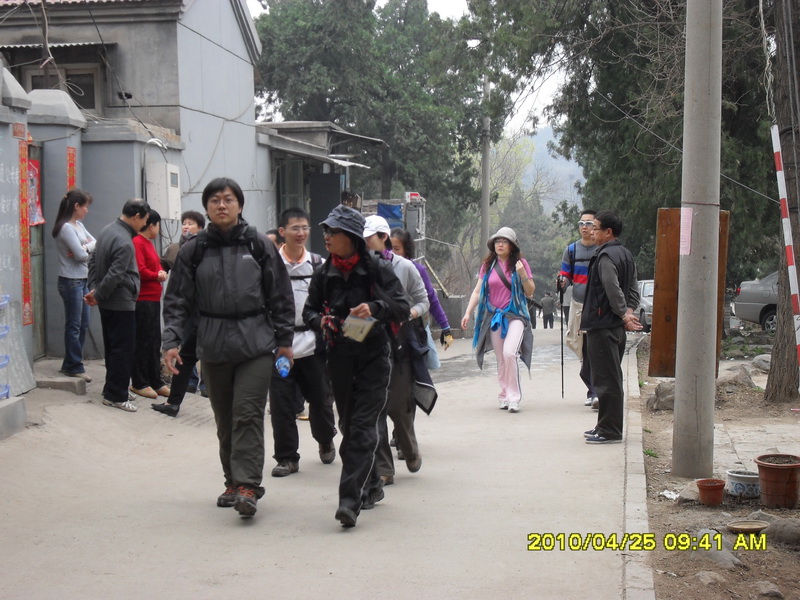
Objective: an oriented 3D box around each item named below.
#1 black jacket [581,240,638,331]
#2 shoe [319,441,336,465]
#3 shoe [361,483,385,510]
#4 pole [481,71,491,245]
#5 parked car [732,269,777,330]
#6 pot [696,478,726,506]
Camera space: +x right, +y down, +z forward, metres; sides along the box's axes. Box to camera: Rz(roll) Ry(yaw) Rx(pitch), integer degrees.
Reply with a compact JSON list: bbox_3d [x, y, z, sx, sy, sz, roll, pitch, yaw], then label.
[{"bbox_3d":[1.519,-0.105,9.550,0.330,0.650,0.460,2,6,22],"label":"black jacket"},{"bbox_3d":[-0.480,0.980,8.720,0.107,0.120,0.290,0,25,-2],"label":"shoe"},{"bbox_3d":[-0.154,1.061,7.130,0.100,0.110,0.265,2,17,18],"label":"shoe"},{"bbox_3d":[2.611,-3.416,40.000,0.250,8.600,0.250,0,5,0],"label":"pole"},{"bbox_3d":[8.200,0.060,23.800,1.700,1.420,4.500,-4,7,-40],"label":"parked car"},{"bbox_3d":[1.672,1.030,7.070,0.153,0.120,0.153,0,5,0],"label":"pot"}]

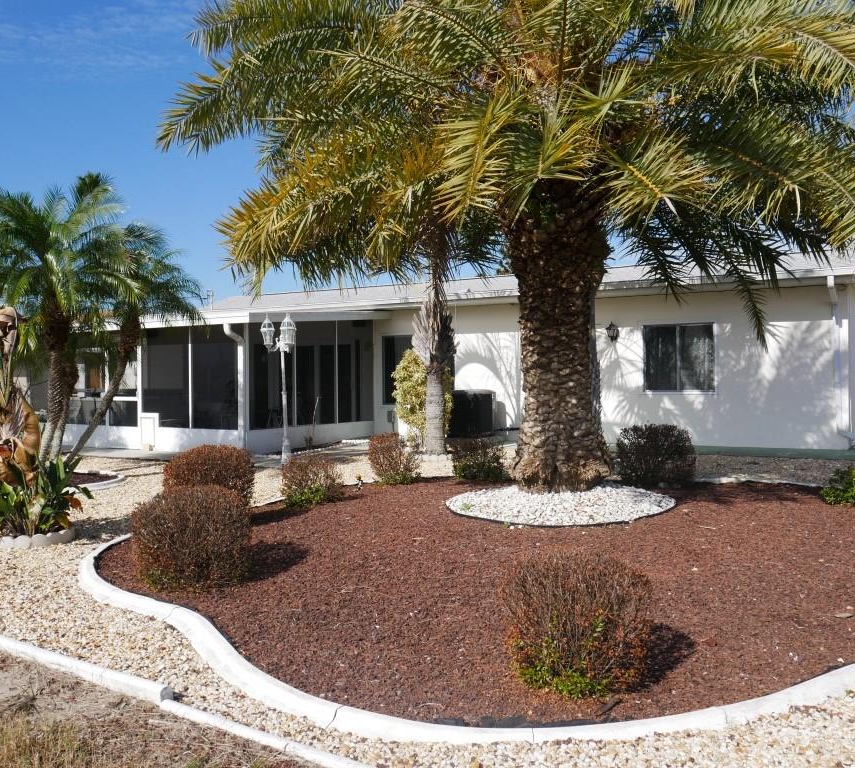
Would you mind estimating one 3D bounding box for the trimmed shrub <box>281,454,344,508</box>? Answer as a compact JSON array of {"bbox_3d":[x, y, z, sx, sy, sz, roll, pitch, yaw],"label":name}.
[{"bbox_3d":[-1.170,0.960,8.450,0.650,0.490,0.620,0,0,-8],"label":"trimmed shrub"}]

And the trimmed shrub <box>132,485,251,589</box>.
[{"bbox_3d":[-1.570,0.965,5.520,0.770,0.600,0.730,0,0,-16],"label":"trimmed shrub"}]

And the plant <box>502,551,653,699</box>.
[{"bbox_3d":[0.675,1.015,3.720,0.660,0.540,0.640,0,0,10],"label":"plant"}]

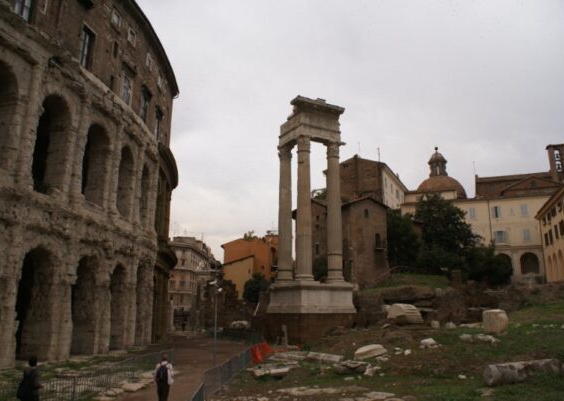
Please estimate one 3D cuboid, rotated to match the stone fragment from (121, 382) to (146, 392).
[{"bbox_3d":[-5.258,6.571,15.958,1.000,0.280,0.800,5,-13,-19],"label":"stone fragment"}]

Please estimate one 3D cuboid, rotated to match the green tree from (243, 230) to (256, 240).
[{"bbox_3d":[-5.748,6.166,79.368,2.400,1.775,2.000,0,-13,0],"label":"green tree"}]

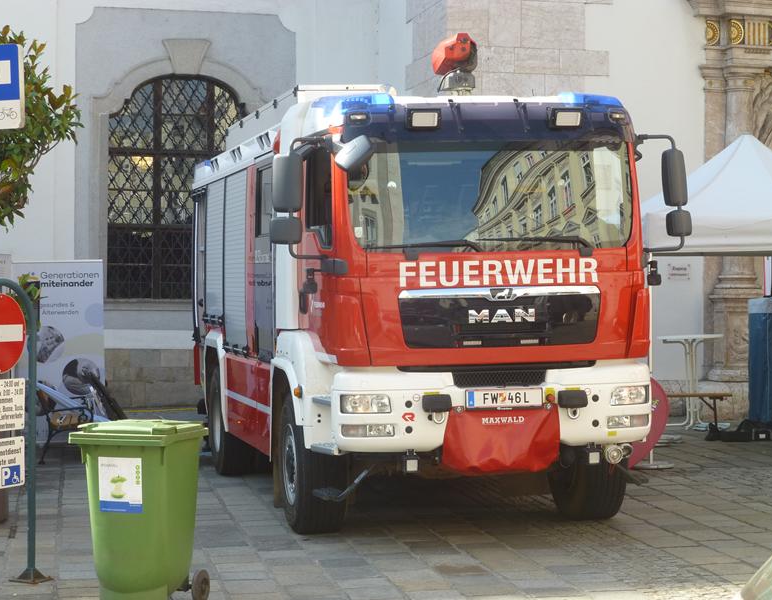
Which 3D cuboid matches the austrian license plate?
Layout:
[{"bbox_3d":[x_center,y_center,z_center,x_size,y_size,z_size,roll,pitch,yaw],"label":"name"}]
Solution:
[{"bbox_3d":[0.782,0.653,12.020,0.525,0.125,0.020,-1,1,-13],"label":"austrian license plate"}]

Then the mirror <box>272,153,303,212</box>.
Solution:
[{"bbox_3d":[-0.649,-0.775,12.150,0.200,0.390,0.120,-1,1,5],"label":"mirror"}]

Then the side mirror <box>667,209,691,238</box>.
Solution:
[{"bbox_3d":[2.045,-0.536,12.720,0.190,0.185,0.110,-6,2,-27],"label":"side mirror"}]

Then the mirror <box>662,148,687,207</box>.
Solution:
[{"bbox_3d":[2.014,-0.854,12.720,0.185,0.395,0.110,-6,2,-27],"label":"mirror"}]

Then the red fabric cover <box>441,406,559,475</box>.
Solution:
[{"bbox_3d":[0.748,0.918,11.930,0.740,0.440,0.260,-1,1,-13],"label":"red fabric cover"}]

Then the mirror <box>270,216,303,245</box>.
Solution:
[{"bbox_3d":[-0.659,-0.463,12.150,0.210,0.185,0.120,-1,1,5],"label":"mirror"}]

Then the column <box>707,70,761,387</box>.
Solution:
[{"bbox_3d":[4.396,-0.922,22.900,0.600,3.950,0.520,0,1,-18],"label":"column"}]

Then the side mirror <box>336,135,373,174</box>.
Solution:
[{"bbox_3d":[-0.207,-0.961,11.980,0.160,0.225,0.100,34,-11,43],"label":"side mirror"}]

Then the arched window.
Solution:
[{"bbox_3d":[-2.943,-1.651,26.800,2.250,3.270,0.250,0,1,-13],"label":"arched window"}]

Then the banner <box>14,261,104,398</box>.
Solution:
[{"bbox_3d":[-3.665,0.581,20.400,1.000,2.040,0.120,0,1,5],"label":"banner"}]

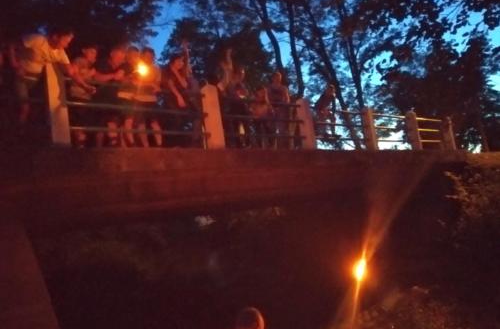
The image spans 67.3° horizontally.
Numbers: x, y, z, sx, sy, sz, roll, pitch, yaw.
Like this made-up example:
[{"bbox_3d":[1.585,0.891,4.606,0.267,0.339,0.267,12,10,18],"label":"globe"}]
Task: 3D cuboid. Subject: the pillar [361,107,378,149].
[{"bbox_3d":[2.818,-0.812,8.837,0.200,1.010,0.200,-3,-7,-41],"label":"pillar"}]

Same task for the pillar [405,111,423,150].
[{"bbox_3d":[4.505,-0.897,10.289,0.200,1.040,0.200,-3,-7,-41],"label":"pillar"}]

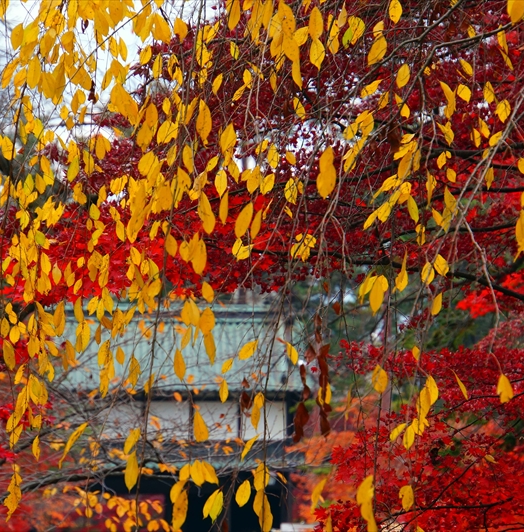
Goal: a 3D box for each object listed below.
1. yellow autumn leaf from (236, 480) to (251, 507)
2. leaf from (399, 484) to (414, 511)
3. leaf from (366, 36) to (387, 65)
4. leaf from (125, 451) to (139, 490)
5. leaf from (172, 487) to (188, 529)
[{"bbox_3d":[-0.039,0.481,11.279,0.029,0.059,0.016,16,-3,0],"label":"yellow autumn leaf"},{"bbox_3d":[0.310,0.497,11.447,0.029,0.056,0.016,9,-3,0],"label":"leaf"},{"bbox_3d":[0.261,-0.494,12.268,0.036,0.078,0.013,26,0,0],"label":"leaf"},{"bbox_3d":[-0.274,0.435,11.279,0.037,0.091,0.013,7,0,-1],"label":"leaf"},{"bbox_3d":[-0.159,0.473,10.400,0.026,0.082,0.016,15,-3,0],"label":"leaf"}]

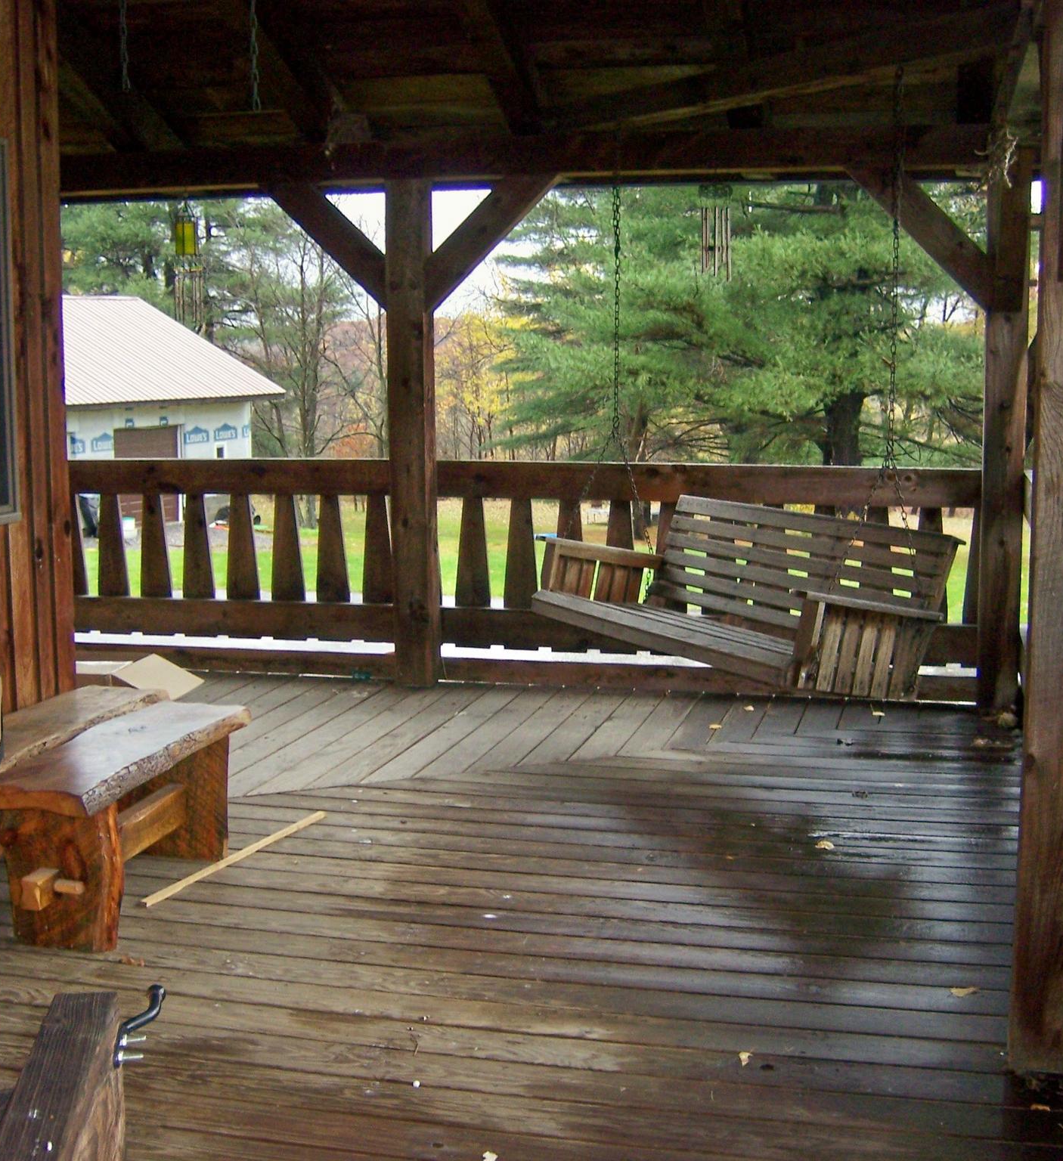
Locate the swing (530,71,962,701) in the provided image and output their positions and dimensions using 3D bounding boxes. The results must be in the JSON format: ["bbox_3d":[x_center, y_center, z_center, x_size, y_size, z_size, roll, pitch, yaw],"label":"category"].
[{"bbox_3d":[0.734,-0.693,5.857,0.780,2.090,1.620,-6,10,-31],"label":"swing"}]

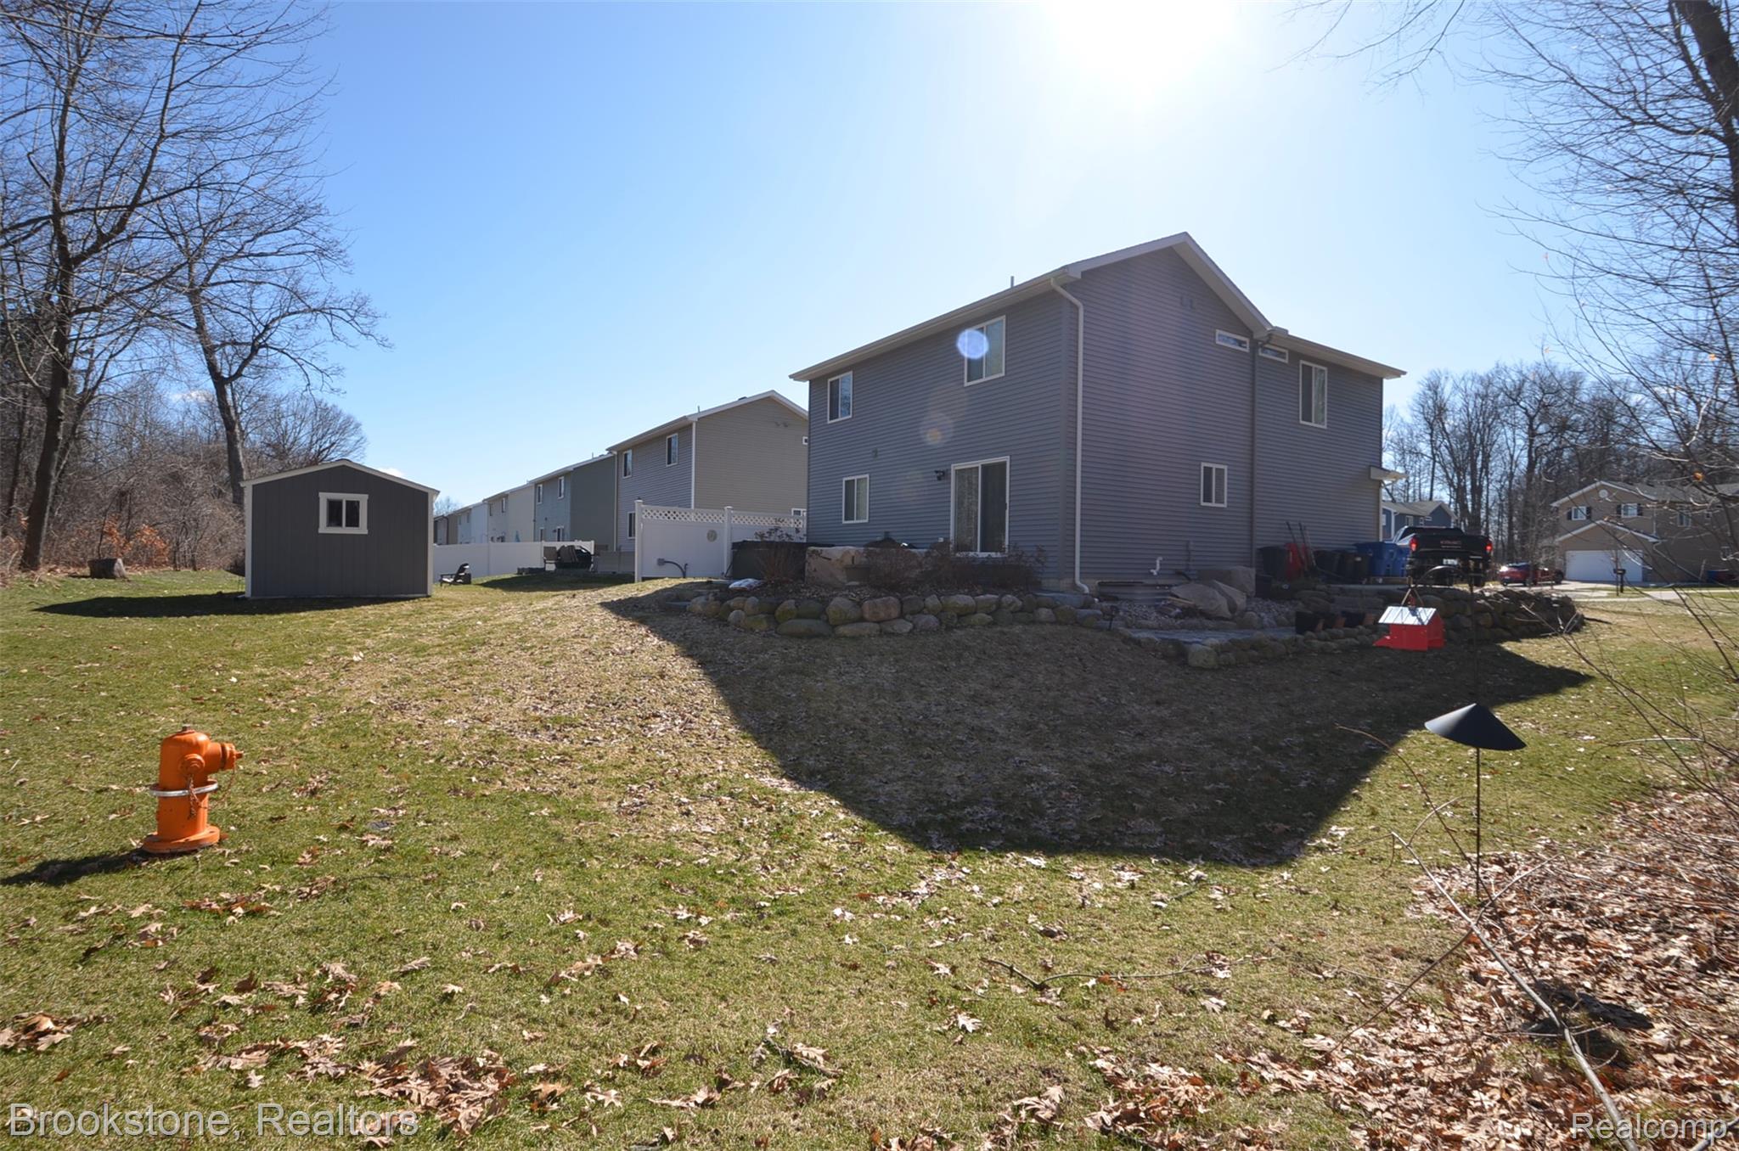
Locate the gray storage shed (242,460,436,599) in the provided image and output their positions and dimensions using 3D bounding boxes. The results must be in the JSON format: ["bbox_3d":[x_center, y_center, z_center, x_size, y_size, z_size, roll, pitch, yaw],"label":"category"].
[{"bbox_3d":[-11.423,-0.974,16.823,3.250,2.760,3.800,0,1,-34],"label":"gray storage shed"}]

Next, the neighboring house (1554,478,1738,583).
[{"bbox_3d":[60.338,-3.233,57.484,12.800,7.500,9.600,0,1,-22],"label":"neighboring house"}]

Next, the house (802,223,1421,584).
[{"bbox_3d":[6.273,-3.488,21.957,13.900,7.300,10.250,0,1,-34],"label":"house"}]

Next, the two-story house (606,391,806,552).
[{"bbox_3d":[-4.044,-3.767,36.939,13.900,7.300,10.300,0,1,-34],"label":"two-story house"}]

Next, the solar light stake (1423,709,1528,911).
[{"bbox_3d":[3.442,1.279,4.340,0.455,1.110,0.455,2,1,44],"label":"solar light stake"}]

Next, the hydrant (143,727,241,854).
[{"bbox_3d":[-4.198,1.280,4.775,0.390,0.735,0.450,1,1,37],"label":"hydrant"}]

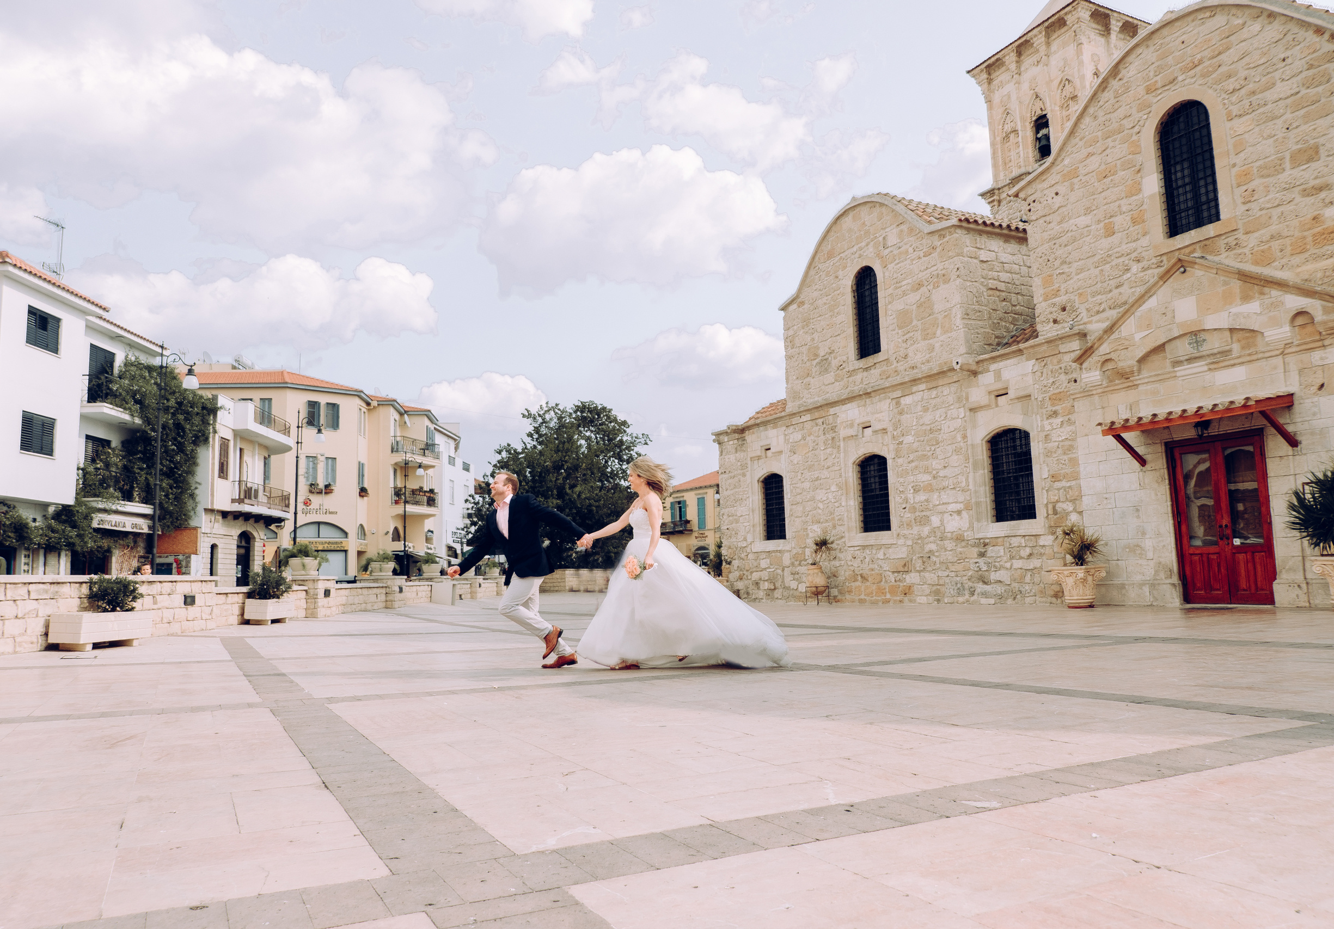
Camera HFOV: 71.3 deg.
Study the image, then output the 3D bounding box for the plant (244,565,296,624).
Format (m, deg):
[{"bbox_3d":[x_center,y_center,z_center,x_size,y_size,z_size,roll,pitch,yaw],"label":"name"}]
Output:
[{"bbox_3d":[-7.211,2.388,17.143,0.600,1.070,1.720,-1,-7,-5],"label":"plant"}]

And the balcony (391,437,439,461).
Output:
[{"bbox_3d":[-15.188,-0.746,55.949,1.150,1.250,4.000,-4,-7,14],"label":"balcony"}]

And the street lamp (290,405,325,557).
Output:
[{"bbox_3d":[-11.290,1.447,29.160,0.900,6.510,0.380,-2,-7,1],"label":"street lamp"}]

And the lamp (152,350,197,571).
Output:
[{"bbox_3d":[-11.317,0.401,21.265,0.900,6.600,0.380,-2,-7,1],"label":"lamp"}]

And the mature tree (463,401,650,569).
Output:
[{"bbox_3d":[-4.577,1.373,38.489,7.400,7.960,7.000,-2,-7,0],"label":"mature tree"}]

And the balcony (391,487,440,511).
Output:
[{"bbox_3d":[-15.188,2.220,55.950,1.150,1.250,4.000,-4,-7,14],"label":"balcony"}]

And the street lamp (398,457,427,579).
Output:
[{"bbox_3d":[-10.733,2.729,39.273,0.900,6.470,0.380,-2,-7,1],"label":"street lamp"}]

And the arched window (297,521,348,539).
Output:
[{"bbox_3d":[-18.433,3.499,49.339,2.900,0.890,0.200,4,-9,-38],"label":"arched window"}]

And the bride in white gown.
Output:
[{"bbox_3d":[0.115,0.775,7.270,1.620,1.650,1.100,-2,-7,3],"label":"bride in white gown"}]

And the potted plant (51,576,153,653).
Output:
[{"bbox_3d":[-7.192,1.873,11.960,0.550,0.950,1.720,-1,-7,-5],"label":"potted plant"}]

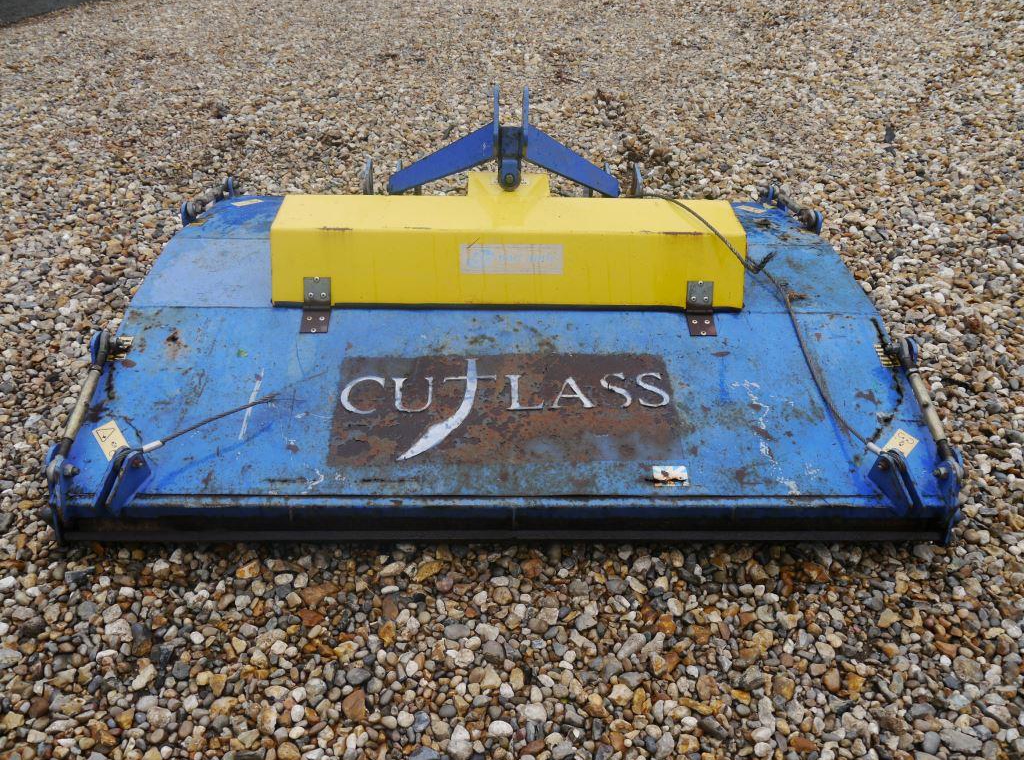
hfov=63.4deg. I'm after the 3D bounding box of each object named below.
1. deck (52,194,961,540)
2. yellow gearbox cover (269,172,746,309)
[{"bbox_3d":[-0.016,-0.204,2.335,1.960,0.260,1.570,0,37,-2],"label":"deck"},{"bbox_3d":[-0.009,-0.378,2.215,1.220,0.230,0.350,0,37,-2],"label":"yellow gearbox cover"}]

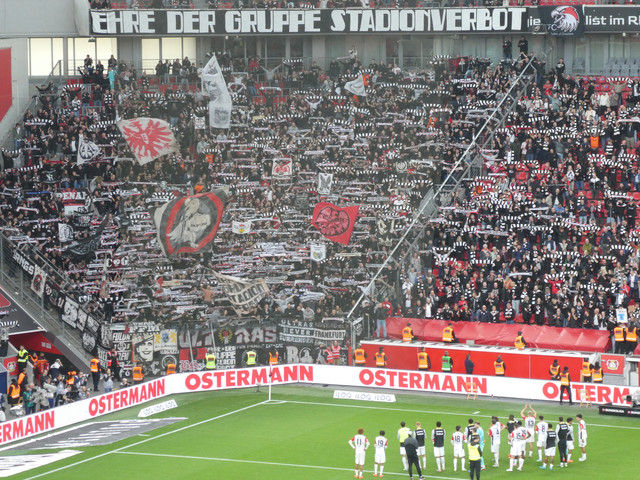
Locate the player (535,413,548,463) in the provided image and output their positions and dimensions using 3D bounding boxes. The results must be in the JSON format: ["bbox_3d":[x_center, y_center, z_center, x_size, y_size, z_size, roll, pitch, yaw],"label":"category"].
[{"bbox_3d":[8.791,7.873,98.947,0.580,1.830,0.450,-2,6,-19],"label":"player"}]

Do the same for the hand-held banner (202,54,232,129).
[{"bbox_3d":[-5.526,-8.005,134.552,1.629,4.017,0.600,-1,6,-9],"label":"hand-held banner"}]

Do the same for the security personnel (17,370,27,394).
[{"bbox_3d":[-13.644,6.789,114.833,0.380,1.800,0.520,-5,7,-35],"label":"security personnel"}]

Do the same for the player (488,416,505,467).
[{"bbox_3d":[6.980,8.046,99.029,0.600,1.920,0.450,-4,6,-30],"label":"player"}]

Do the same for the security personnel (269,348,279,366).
[{"bbox_3d":[-2.204,6.074,118.758,0.560,1.800,0.400,0,6,7],"label":"security personnel"}]

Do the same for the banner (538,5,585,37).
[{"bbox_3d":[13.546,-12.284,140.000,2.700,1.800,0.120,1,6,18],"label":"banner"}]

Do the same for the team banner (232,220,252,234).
[{"bbox_3d":[-3.931,-0.634,126.608,1.022,0.715,0.120,-1,6,-3],"label":"team banner"}]

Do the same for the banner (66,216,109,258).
[{"bbox_3d":[-11.907,-0.128,127.823,2.150,2.100,0.400,-1,6,0],"label":"banner"}]

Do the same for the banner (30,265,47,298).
[{"bbox_3d":[-14.257,2.094,126.686,0.080,1.280,0.980,-6,28,-43],"label":"banner"}]

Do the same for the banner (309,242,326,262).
[{"bbox_3d":[-0.126,0.632,126.115,0.850,1.000,0.100,-1,6,0],"label":"banner"}]

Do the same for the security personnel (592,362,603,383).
[{"bbox_3d":[12.790,6.513,114.839,0.560,1.800,0.380,1,6,14],"label":"security personnel"}]

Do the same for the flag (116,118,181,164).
[{"bbox_3d":[-8.990,-5.186,130.083,3.254,2.519,0.600,-1,6,-9],"label":"flag"}]

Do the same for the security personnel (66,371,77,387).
[{"bbox_3d":[-11.271,6.671,113.358,0.550,1.750,0.420,0,5,0],"label":"security personnel"}]

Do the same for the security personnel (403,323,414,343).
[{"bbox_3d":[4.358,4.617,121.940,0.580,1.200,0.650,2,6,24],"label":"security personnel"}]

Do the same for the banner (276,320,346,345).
[{"bbox_3d":[-0.362,4.608,125.022,3.650,1.100,0.080,2,6,27],"label":"banner"}]

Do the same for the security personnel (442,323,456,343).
[{"bbox_3d":[6.374,4.591,122.560,0.550,1.000,0.620,3,7,33],"label":"security personnel"}]

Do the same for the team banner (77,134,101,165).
[{"bbox_3d":[-12.289,-4.804,132.500,1.270,1.580,0.300,-1,5,-3],"label":"team banner"}]

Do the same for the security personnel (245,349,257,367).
[{"bbox_3d":[-3.320,6.098,121.442,0.580,1.800,0.380,-2,6,-10],"label":"security personnel"}]

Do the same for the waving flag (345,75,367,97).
[{"bbox_3d":[2.007,-8.733,141.087,1.220,1.250,0.250,-1,6,0],"label":"waving flag"}]

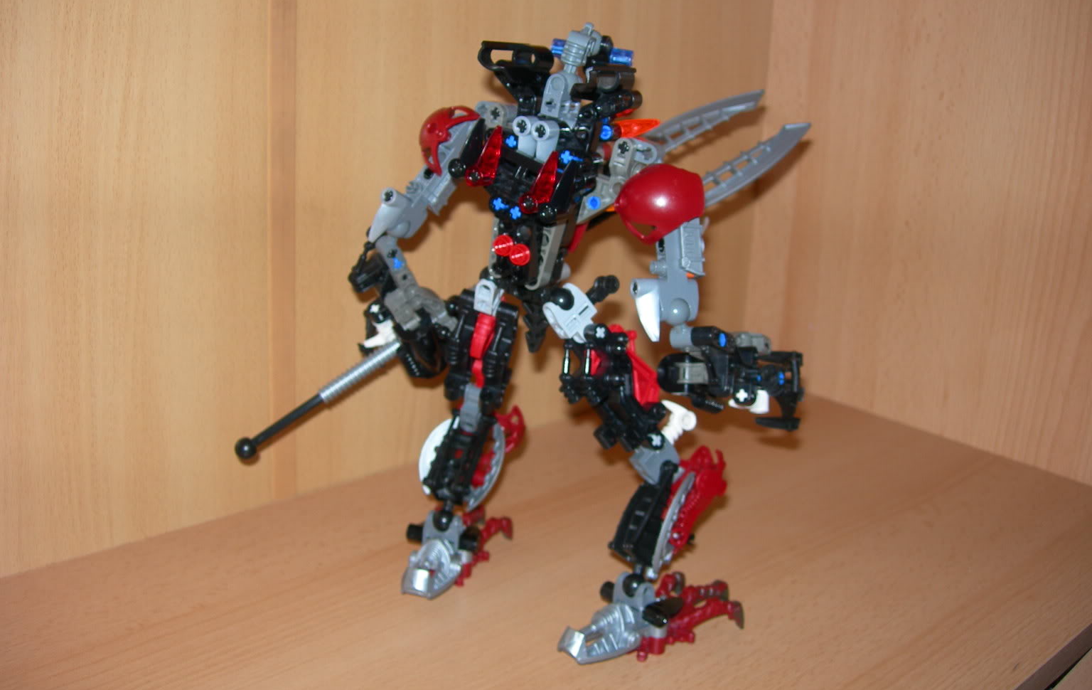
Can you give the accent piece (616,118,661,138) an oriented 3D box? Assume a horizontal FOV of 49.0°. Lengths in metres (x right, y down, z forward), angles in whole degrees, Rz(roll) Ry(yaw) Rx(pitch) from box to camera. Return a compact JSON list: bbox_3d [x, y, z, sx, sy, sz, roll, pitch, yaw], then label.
[{"bbox_3d":[0.036,-0.086,0.475,0.024,0.009,0.008,-22,29,-38],"label":"accent piece"}]

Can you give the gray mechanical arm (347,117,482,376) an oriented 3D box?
[{"bbox_3d":[-0.060,-0.044,0.550,0.048,0.118,0.056,-12,22,-42],"label":"gray mechanical arm"}]

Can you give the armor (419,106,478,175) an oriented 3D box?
[{"bbox_3d":[-0.042,-0.089,0.522,0.028,0.029,0.018,-12,22,-42],"label":"armor"}]

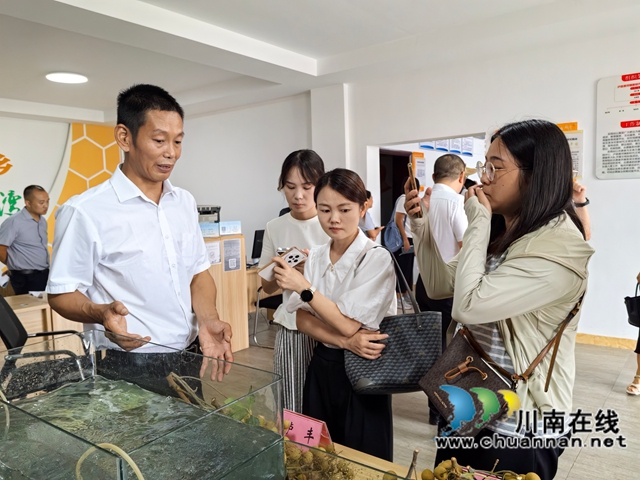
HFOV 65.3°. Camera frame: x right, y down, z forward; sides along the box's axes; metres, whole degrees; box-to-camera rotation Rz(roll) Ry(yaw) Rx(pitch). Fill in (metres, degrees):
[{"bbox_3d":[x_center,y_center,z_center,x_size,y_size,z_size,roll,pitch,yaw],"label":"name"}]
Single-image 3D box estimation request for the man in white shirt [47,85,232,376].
[{"bbox_3d":[-0.439,0.462,1.401,0.430,1.760,0.520,2,6,35],"label":"man in white shirt"}]

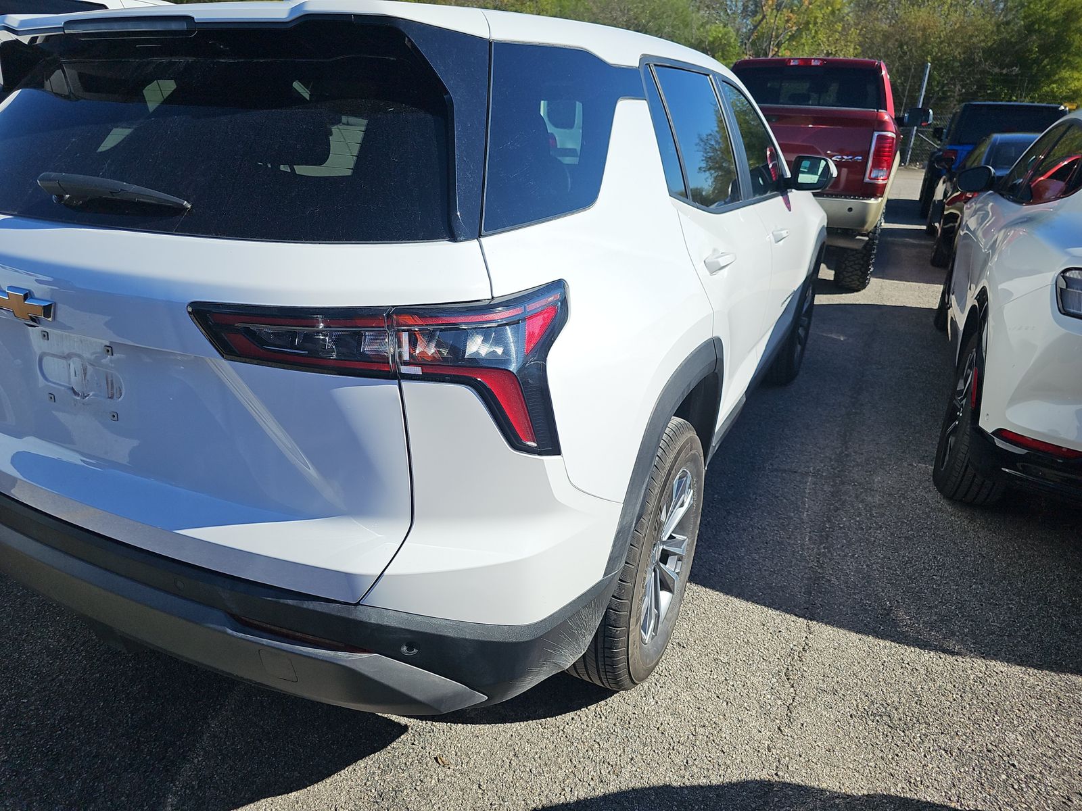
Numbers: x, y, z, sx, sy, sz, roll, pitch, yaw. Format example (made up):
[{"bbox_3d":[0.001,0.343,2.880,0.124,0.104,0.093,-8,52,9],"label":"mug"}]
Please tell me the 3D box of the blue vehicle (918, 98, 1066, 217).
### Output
[{"bbox_3d":[7.996,-4.406,12.848,1.880,1.860,4.700,11,23,24],"label":"blue vehicle"}]

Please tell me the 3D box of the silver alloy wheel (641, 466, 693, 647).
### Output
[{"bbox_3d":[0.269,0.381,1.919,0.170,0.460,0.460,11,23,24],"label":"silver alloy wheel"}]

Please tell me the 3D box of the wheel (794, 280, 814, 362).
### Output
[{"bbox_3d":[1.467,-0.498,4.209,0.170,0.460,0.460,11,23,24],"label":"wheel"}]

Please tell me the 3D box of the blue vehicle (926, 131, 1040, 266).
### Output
[{"bbox_3d":[5.734,-2.515,8.522,1.850,1.430,4.800,11,23,24],"label":"blue vehicle"}]

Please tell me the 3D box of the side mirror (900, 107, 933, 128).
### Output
[{"bbox_3d":[4.427,-3.404,8.484,0.370,0.230,0.170,11,23,24],"label":"side mirror"}]

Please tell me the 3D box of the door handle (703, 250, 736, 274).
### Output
[{"bbox_3d":[0.450,-0.353,1.781,0.050,0.045,0.240,11,23,24],"label":"door handle"}]

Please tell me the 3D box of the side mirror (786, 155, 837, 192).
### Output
[{"bbox_3d":[1.225,-1.049,3.254,0.220,0.155,0.130,11,23,24],"label":"side mirror"}]

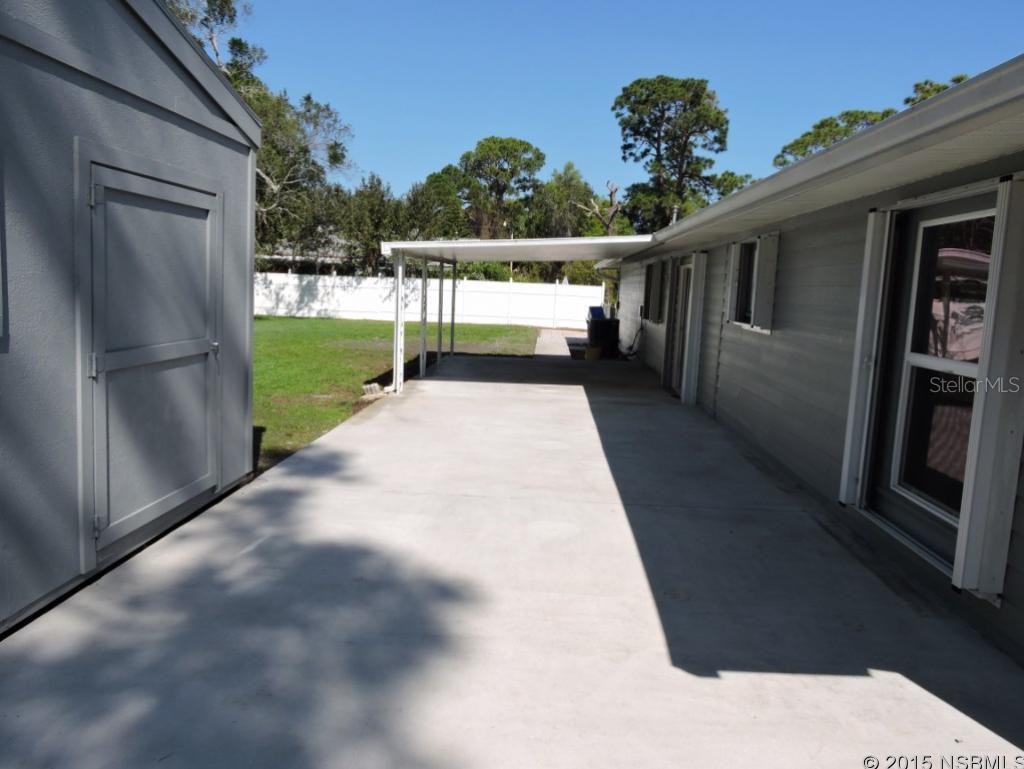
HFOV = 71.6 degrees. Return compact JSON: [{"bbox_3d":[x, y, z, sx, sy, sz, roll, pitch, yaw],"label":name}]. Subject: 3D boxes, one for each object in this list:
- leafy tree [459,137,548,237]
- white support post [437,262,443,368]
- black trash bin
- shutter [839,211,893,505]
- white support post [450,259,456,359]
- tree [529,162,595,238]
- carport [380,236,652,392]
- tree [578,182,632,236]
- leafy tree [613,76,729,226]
[{"bbox_3d":[-0.915,-11.492,51.037,6.300,12.203,6.200,3,8,3],"label":"leafy tree"},{"bbox_3d":[-1.449,-1.446,14.274,0.080,2.150,0.080,3,8,3],"label":"white support post"},{"bbox_3d":[2.265,-1.281,17.696,0.730,1.200,0.750,3,8,3],"label":"black trash bin"},{"bbox_3d":[2.424,-0.149,4.833,0.145,2.030,0.125,3,8,3],"label":"shutter"},{"bbox_3d":[-1.336,-1.768,16.498,0.080,2.200,0.080,3,8,3],"label":"white support post"},{"bbox_3d":[2.652,-8.310,41.182,4.000,8.838,4.000,3,8,3],"label":"tree"},{"bbox_3d":[0.191,-1.394,13.340,3.800,2.430,6.500,3,8,3],"label":"carport"},{"bbox_3d":[4.395,-6.473,35.279,2.600,6.924,2.400,3,8,3],"label":"tree"},{"bbox_3d":[10.288,-12.574,48.310,8.100,15.975,7.800,3,8,3],"label":"leafy tree"}]

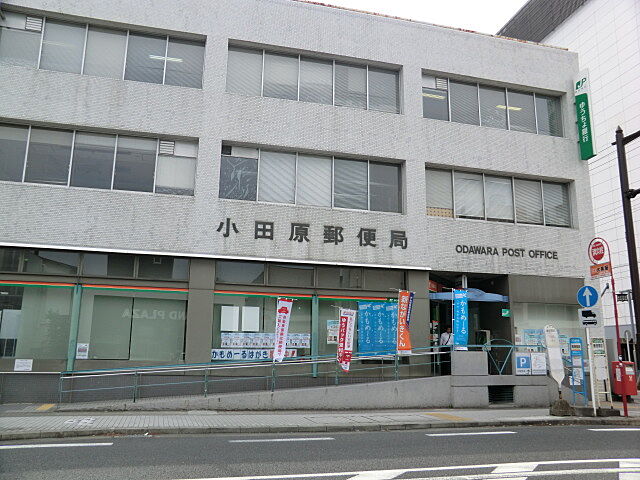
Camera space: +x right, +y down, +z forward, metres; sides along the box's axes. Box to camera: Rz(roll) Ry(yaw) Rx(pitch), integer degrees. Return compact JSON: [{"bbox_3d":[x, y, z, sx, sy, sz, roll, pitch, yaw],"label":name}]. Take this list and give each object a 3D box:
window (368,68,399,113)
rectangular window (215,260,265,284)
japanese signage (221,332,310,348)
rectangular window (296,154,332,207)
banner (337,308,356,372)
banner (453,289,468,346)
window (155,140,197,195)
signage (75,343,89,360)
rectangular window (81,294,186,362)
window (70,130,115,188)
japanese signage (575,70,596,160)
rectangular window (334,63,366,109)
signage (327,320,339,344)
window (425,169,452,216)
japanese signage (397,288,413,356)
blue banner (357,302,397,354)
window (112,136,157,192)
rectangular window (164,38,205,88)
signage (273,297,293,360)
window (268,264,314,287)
[{"bbox_3d":[2.349,-5.494,19.654,1.243,1.734,0.100,4,-12,-14],"label":"window"},{"bbox_3d":[-2.617,1.094,17.742,1.619,0.720,0.100,4,-13,-14],"label":"rectangular window"},{"bbox_3d":[-1.667,3.168,16.850,2.810,0.441,0.020,4,-12,-14],"label":"japanese signage"},{"bbox_3d":[-0.155,-1.893,17.219,1.211,1.737,0.100,4,-9,-15],"label":"rectangular window"},{"bbox_3d":[0.786,2.878,15.436,0.548,1.798,0.200,4,-9,-15],"label":"banner"},{"bbox_3d":[4.266,2.424,16.175,0.451,1.791,0.030,4,-12,-14],"label":"banner"},{"bbox_3d":[-4.582,-2.319,17.152,1.229,1.824,0.100,4,-12,-14],"label":"window"},{"bbox_3d":[-6.514,3.059,14.733,0.301,0.423,0.020,4,-9,-15],"label":"signage"},{"bbox_3d":[-5.491,2.634,15.924,2.951,1.855,0.100,4,-12,-14],"label":"rectangular window"},{"bbox_3d":[-7.342,-2.573,17.420,1.305,1.894,0.100,4,-13,-14],"label":"window"},{"bbox_3d":[10.366,-4.798,20.840,0.190,3.380,0.650,4,-11,-15],"label":"japanese signage"},{"bbox_3d":[1.049,-5.218,18.060,1.203,1.625,0.100,4,-9,-15],"label":"rectangular window"},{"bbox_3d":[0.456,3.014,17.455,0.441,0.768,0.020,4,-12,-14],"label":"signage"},{"bbox_3d":[4.089,-1.606,18.323,1.085,1.706,0.100,4,-9,-15],"label":"window"},{"bbox_3d":[2.555,2.452,16.057,0.455,1.852,0.080,4,-13,-14],"label":"japanese signage"},{"bbox_3d":[2.026,3.094,18.447,1.478,1.827,0.050,4,-13,-14],"label":"blue banner"},{"bbox_3d":[-5.776,-2.380,16.842,1.241,1.803,0.100,4,-12,-14],"label":"window"},{"bbox_3d":[-4.734,-6.194,18.883,1.307,1.756,0.100,4,-13,-14],"label":"rectangular window"},{"bbox_3d":[-1.015,2.457,14.545,0.450,1.680,0.100,7,-12,-14],"label":"signage"},{"bbox_3d":[-0.918,1.172,17.449,1.570,0.681,0.100,4,-12,-14],"label":"window"}]

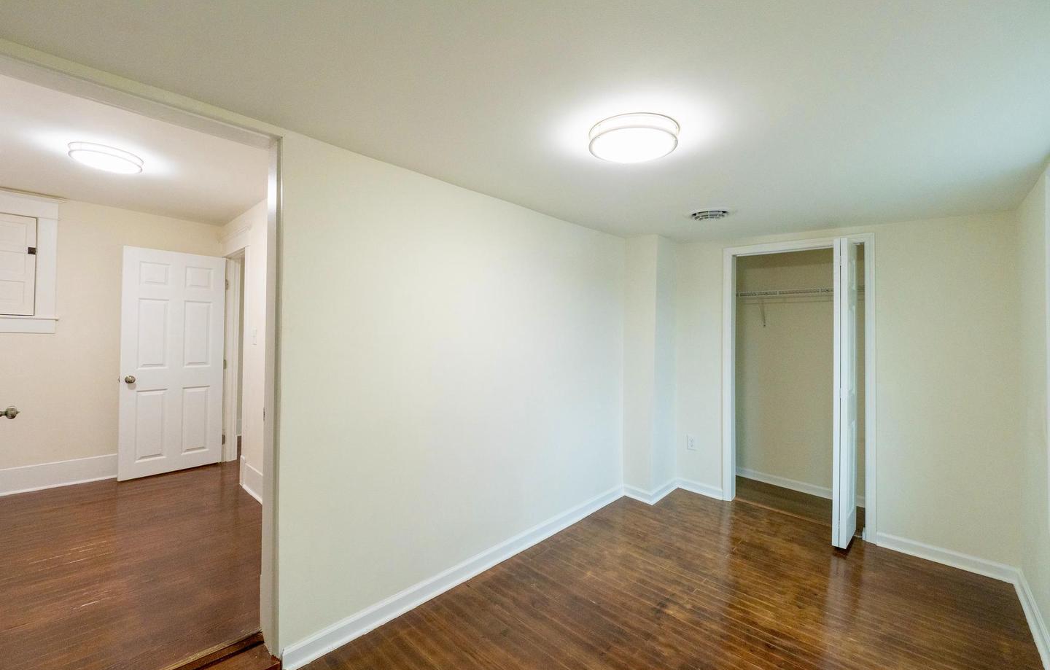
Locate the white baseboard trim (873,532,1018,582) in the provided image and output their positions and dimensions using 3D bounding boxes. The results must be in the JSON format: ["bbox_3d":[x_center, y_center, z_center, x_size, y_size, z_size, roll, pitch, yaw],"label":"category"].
[{"bbox_3d":[2.600,1.394,2.645,0.620,0.090,0.022,0,0,43],"label":"white baseboard trim"}]

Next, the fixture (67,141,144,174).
[{"bbox_3d":[-2.627,-1.108,2.671,0.345,0.080,0.345,0,0,43],"label":"fixture"}]

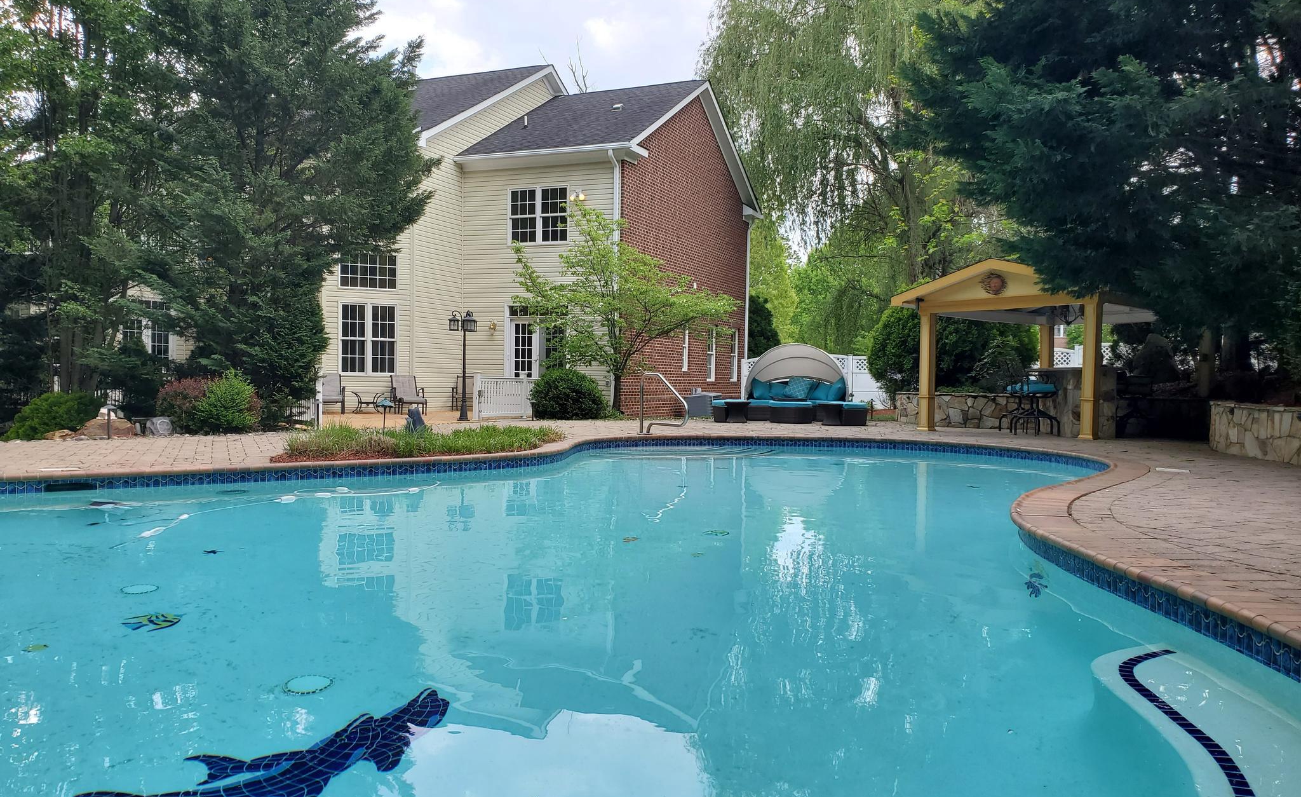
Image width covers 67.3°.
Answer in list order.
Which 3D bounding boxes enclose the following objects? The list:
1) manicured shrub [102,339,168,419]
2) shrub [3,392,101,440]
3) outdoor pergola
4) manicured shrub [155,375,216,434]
[{"bbox_3d":[-8.664,-0.317,16.406,1.000,1.360,1.000,1,1,-28],"label":"manicured shrub"},{"bbox_3d":[-6.809,0.175,11.114,1.050,0.550,1.000,1,2,-31],"label":"shrub"},{"bbox_3d":[7.573,-0.855,17.981,4.800,2.950,4.200,0,2,-39],"label":"outdoor pergola"},{"bbox_3d":[-5.950,0.064,12.711,0.850,0.740,0.800,1,1,-25],"label":"manicured shrub"}]

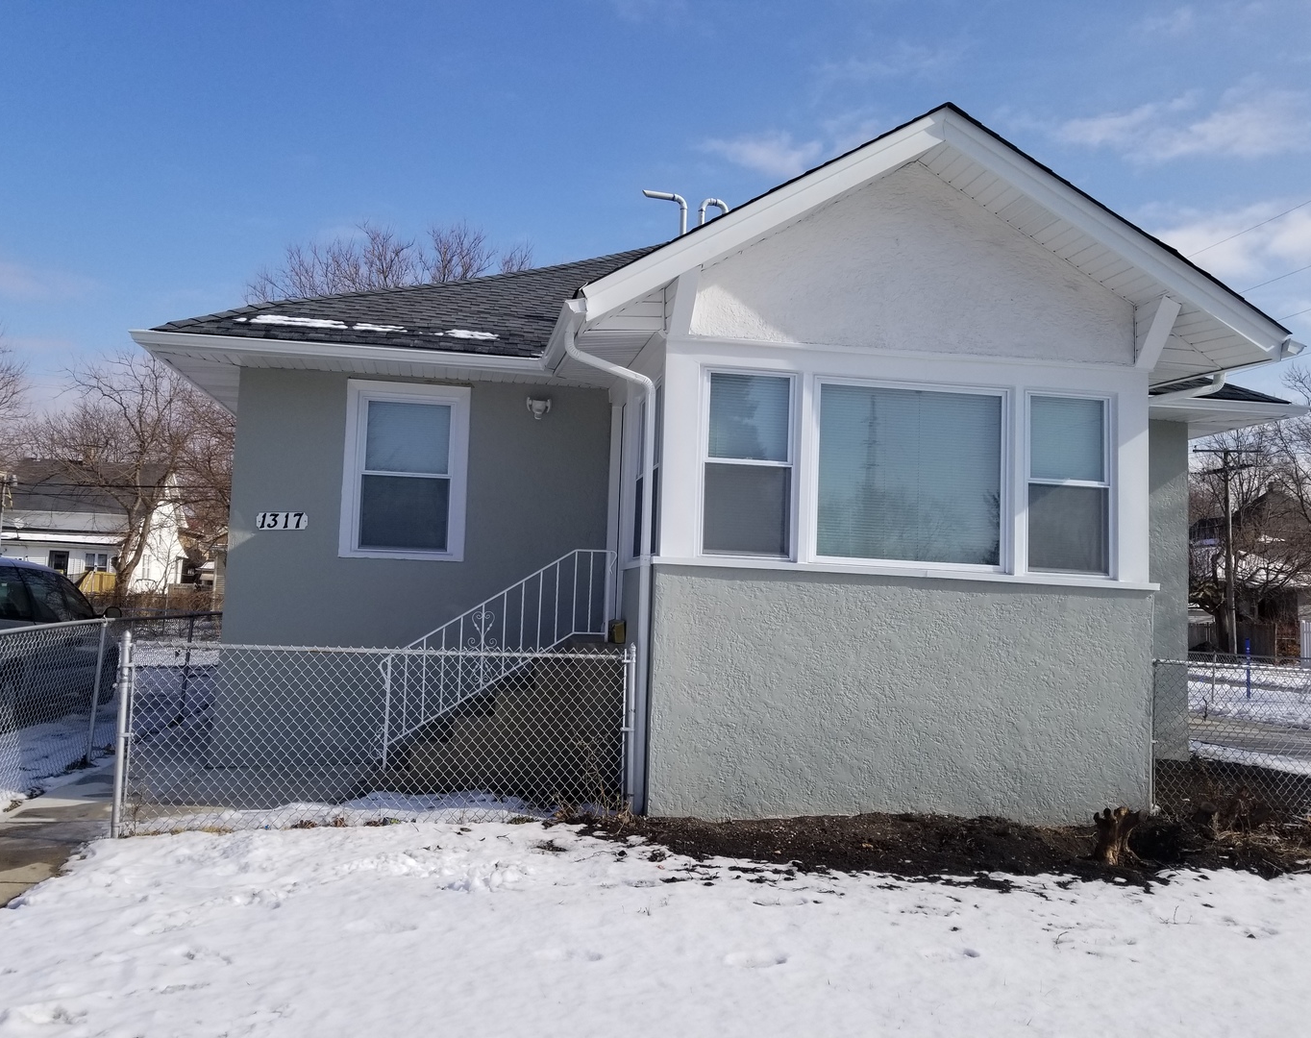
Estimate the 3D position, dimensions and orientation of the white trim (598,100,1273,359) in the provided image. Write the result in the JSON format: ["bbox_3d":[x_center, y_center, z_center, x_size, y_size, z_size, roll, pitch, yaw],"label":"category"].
[{"bbox_3d":[2.001,-1.924,6.921,4.950,1.630,0.150,3,-4,-10],"label":"white trim"}]

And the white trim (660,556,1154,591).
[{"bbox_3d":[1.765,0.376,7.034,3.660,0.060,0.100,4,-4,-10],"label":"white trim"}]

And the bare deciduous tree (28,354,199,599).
[{"bbox_3d":[-15.470,-0.771,29.240,5.200,7.850,5.000,3,-4,-10],"label":"bare deciduous tree"}]

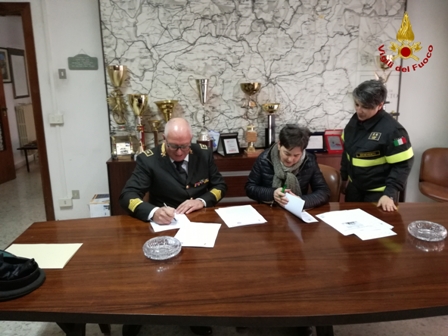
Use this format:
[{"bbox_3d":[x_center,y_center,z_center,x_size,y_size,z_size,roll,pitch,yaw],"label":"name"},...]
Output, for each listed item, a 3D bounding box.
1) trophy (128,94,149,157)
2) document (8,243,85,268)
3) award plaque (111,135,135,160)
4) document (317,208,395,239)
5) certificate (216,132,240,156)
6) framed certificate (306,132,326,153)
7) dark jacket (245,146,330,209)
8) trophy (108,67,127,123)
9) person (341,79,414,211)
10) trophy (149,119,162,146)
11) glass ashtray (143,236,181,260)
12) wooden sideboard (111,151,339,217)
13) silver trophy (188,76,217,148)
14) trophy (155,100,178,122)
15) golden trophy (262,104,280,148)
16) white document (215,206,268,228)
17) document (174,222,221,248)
[{"bbox_3d":[-0.773,-0.380,3.236,0.180,0.590,0.180,-2,12,-6],"label":"trophy"},{"bbox_3d":[-0.841,0.388,1.559,0.343,0.004,0.249,-1,12,-1],"label":"document"},{"bbox_3d":[-0.866,-0.173,2.990,0.185,0.205,0.080,-2,13,-7],"label":"award plaque"},{"bbox_3d":[0.718,0.296,1.892,0.325,0.004,0.402,-4,13,-15],"label":"document"},{"bbox_3d":[0.045,-0.205,3.003,0.150,0.190,0.125,-5,13,-19],"label":"certificate"},{"bbox_3d":[0.877,-0.255,3.429,0.225,0.200,0.060,-2,5,-6],"label":"framed certificate"},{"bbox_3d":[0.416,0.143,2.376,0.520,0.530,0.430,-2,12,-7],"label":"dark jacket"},{"bbox_3d":[-0.934,-0.615,3.168,0.180,0.600,0.180,-2,12,-6],"label":"trophy"},{"bbox_3d":[1.053,0.142,2.484,0.510,1.530,0.430,8,15,37],"label":"person"},{"bbox_3d":[-0.595,-0.266,3.064,0.115,0.294,0.115,-2,12,-7],"label":"trophy"},{"bbox_3d":[-0.278,0.357,1.565,0.168,0.042,0.168,-2,12,-6],"label":"glass ashtray"},{"bbox_3d":[0.298,0.294,3.277,2.500,0.870,0.460,-2,11,-4],"label":"wooden sideboard"},{"bbox_3d":[-0.190,-0.496,3.349,0.265,0.740,0.150,-2,12,-6],"label":"silver trophy"},{"bbox_3d":[-0.492,-0.350,3.067,0.208,0.455,0.208,-2,12,-7],"label":"trophy"},{"bbox_3d":[0.426,-0.365,3.165,0.158,0.427,0.158,-2,12,-7],"label":"golden trophy"},{"bbox_3d":[0.093,0.273,2.024,0.232,0.004,0.312,-4,13,-15],"label":"white document"},{"bbox_3d":[-0.136,0.331,1.765,0.210,0.004,0.297,1,12,7],"label":"document"}]

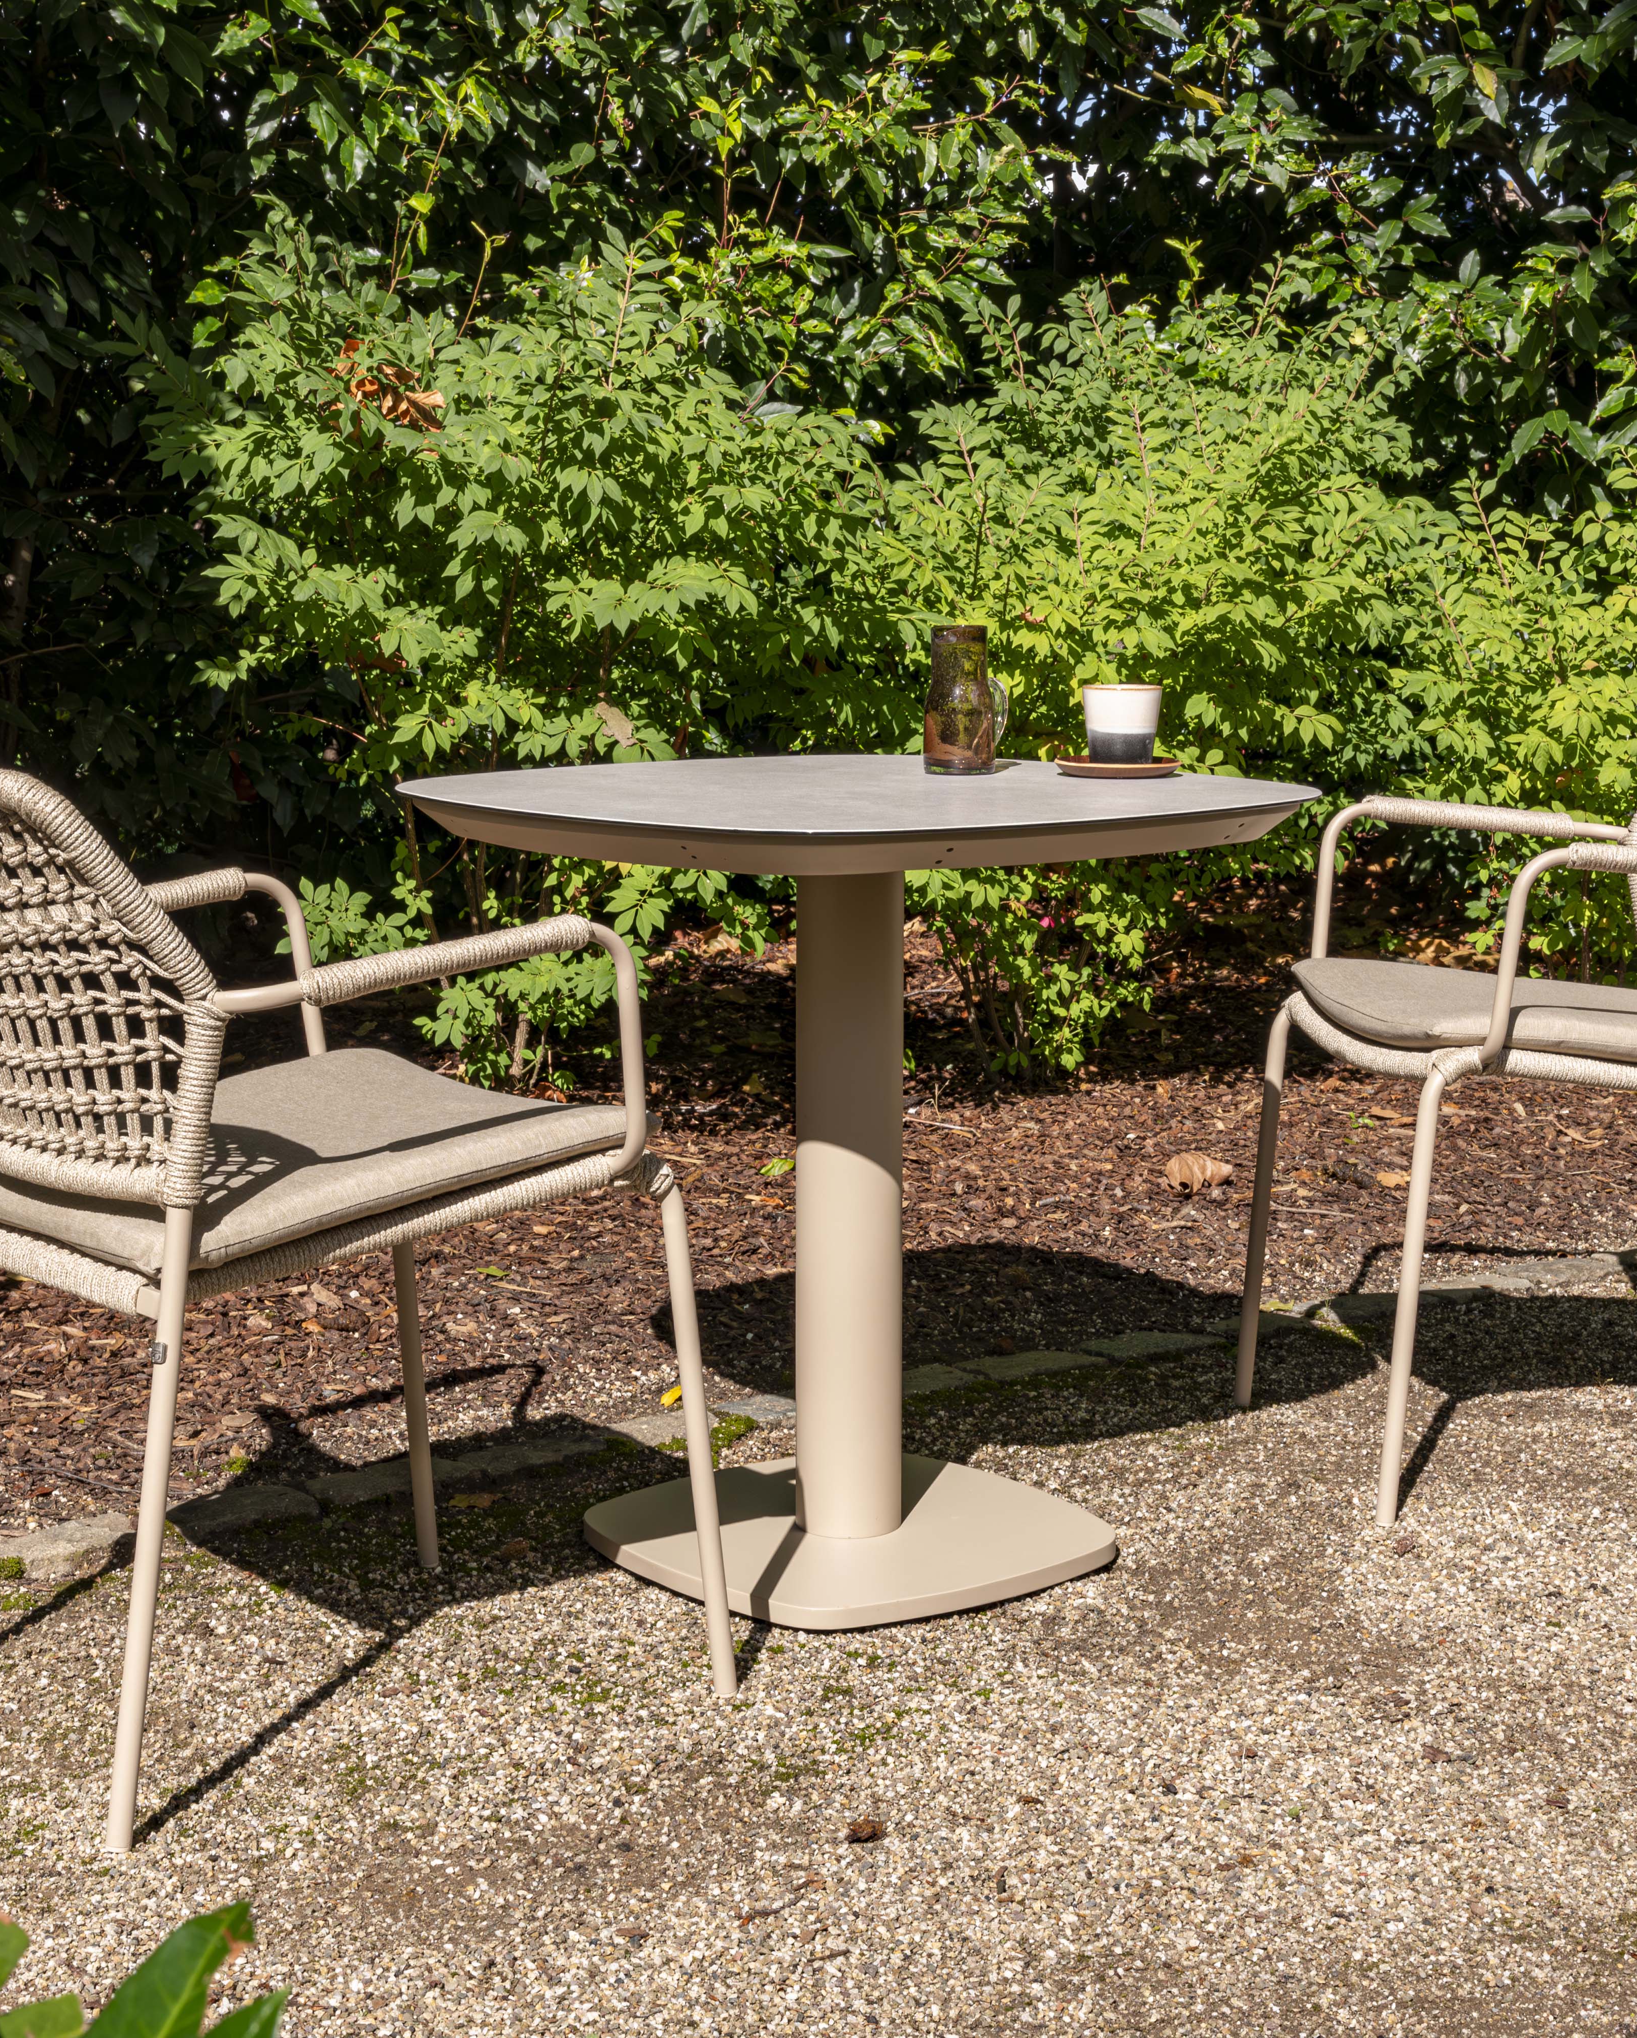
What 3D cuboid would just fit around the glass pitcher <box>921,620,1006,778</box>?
[{"bbox_3d":[0.152,-0.328,3.482,0.088,0.148,0.073,-2,9,-15],"label":"glass pitcher"}]

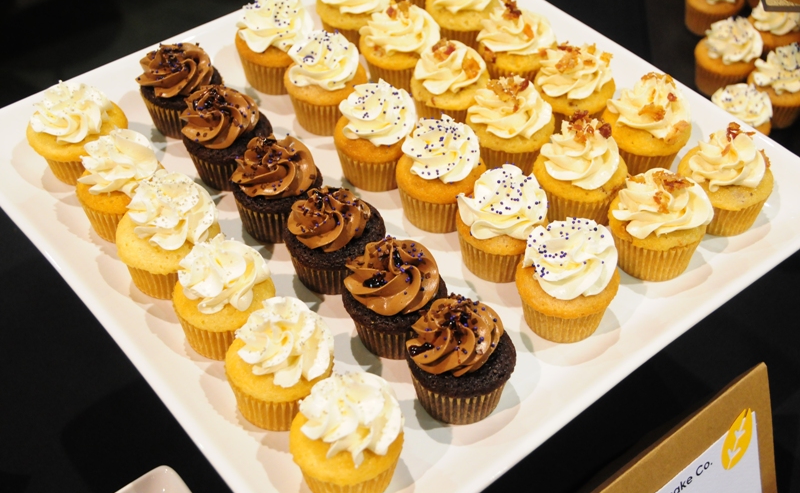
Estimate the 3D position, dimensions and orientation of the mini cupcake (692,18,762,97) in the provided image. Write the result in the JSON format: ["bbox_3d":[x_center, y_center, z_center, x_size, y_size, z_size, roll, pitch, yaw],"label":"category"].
[{"bbox_3d":[0.243,-0.141,0.756,0.049,0.054,0.049,3,45,0],"label":"mini cupcake"}]

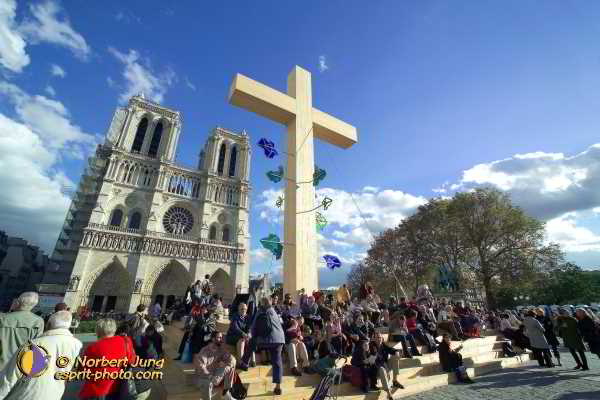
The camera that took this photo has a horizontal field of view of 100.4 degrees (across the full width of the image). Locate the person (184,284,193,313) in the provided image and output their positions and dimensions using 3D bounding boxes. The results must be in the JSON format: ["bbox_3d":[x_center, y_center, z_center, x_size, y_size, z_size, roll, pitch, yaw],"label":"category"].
[{"bbox_3d":[-5.172,4.860,11.484,0.500,1.700,0.380,13,-26,-27],"label":"person"}]

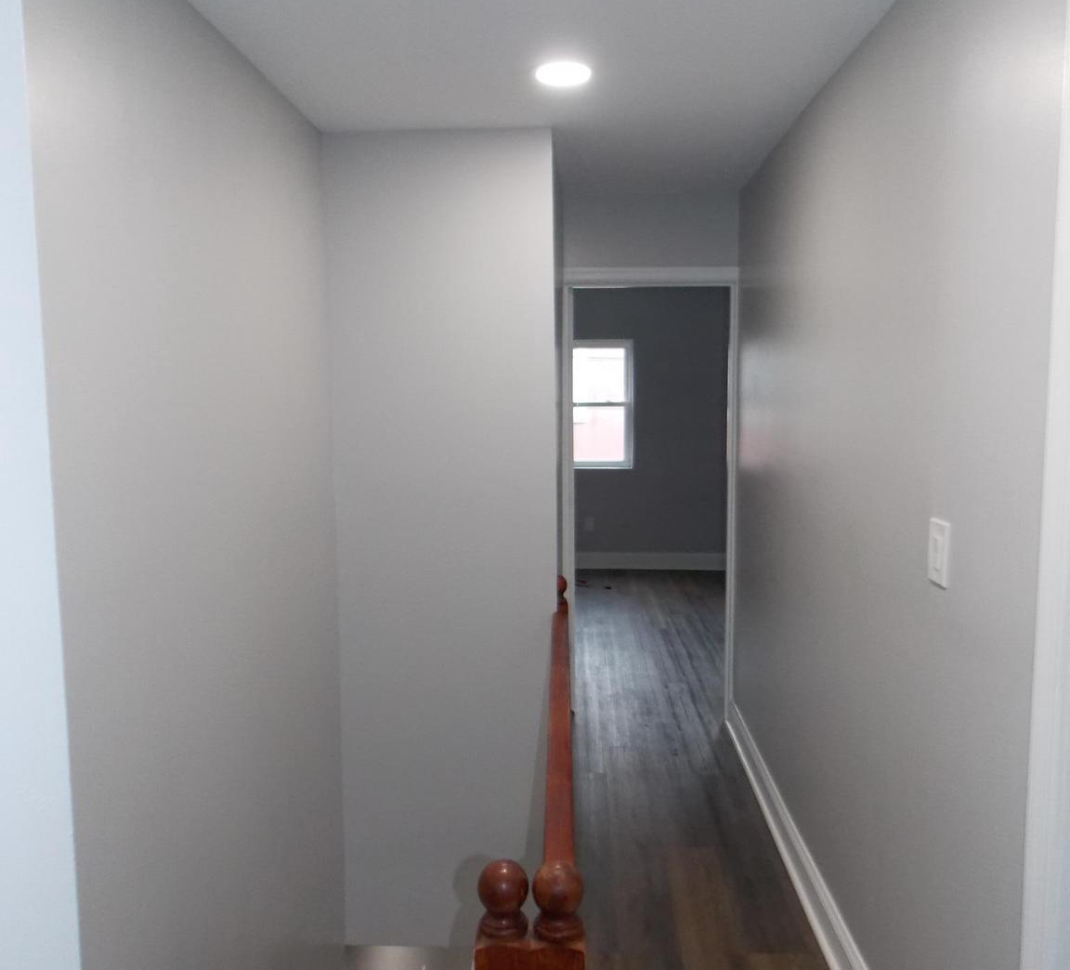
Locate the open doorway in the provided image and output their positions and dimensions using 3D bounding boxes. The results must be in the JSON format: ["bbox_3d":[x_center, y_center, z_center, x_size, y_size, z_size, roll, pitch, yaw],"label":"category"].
[{"bbox_3d":[0.523,0.056,4.414,0.791,2.098,0.120,0,7,3],"label":"open doorway"}]

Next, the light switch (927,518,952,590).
[{"bbox_3d":[0.800,0.136,1.876,0.014,0.121,0.077,0,7,3],"label":"light switch"}]

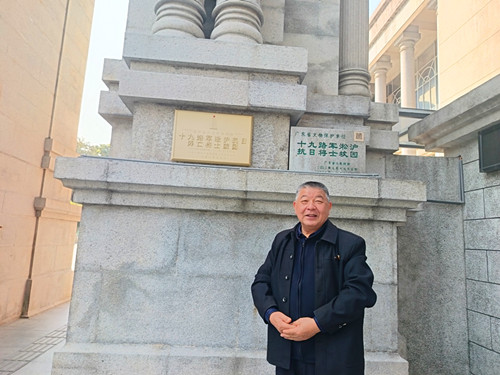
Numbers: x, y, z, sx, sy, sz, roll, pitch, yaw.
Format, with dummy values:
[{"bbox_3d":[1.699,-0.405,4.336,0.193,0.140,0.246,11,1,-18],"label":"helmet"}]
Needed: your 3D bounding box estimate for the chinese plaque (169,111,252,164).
[{"bbox_3d":[-0.292,-0.390,2.756,0.620,0.410,0.035,3,-8,-4],"label":"chinese plaque"}]

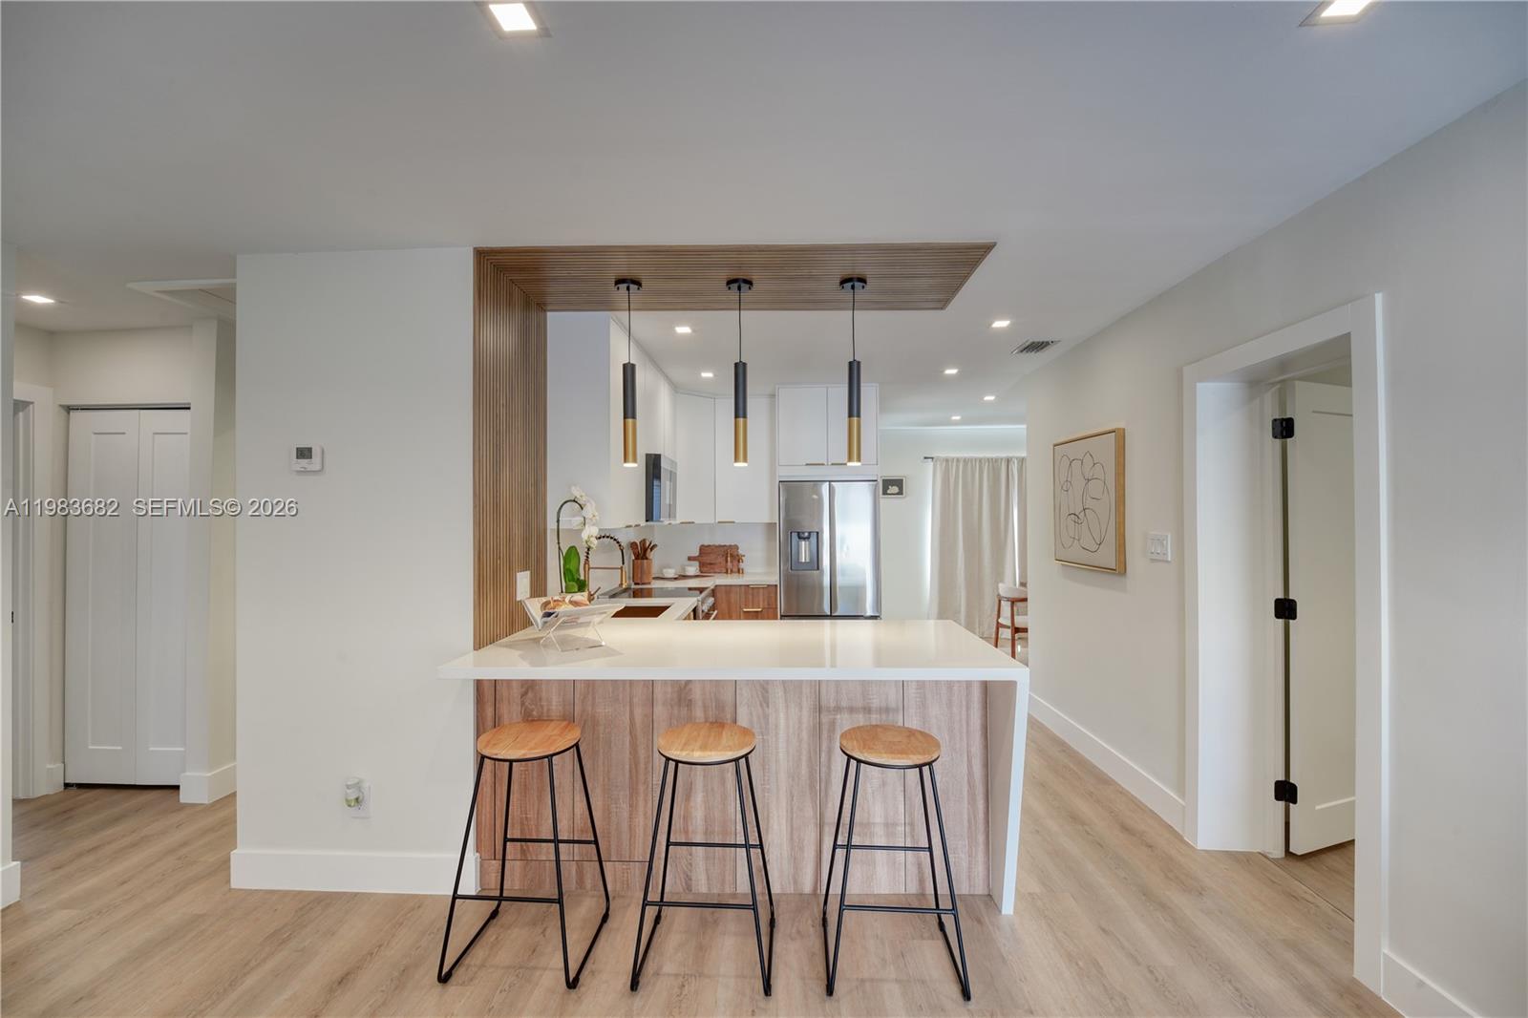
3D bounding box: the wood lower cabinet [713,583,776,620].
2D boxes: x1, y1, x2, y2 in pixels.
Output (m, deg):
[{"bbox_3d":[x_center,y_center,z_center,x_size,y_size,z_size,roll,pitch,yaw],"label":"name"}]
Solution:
[{"bbox_3d":[-0.135,1.052,5.073,0.509,0.870,0.600,0,-1,2],"label":"wood lower cabinet"}]

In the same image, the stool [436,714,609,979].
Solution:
[{"bbox_3d":[-0.778,1.111,1.986,0.432,0.687,0.358,0,0,5],"label":"stool"}]

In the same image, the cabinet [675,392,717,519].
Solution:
[{"bbox_3d":[-0.682,-0.405,5.038,0.400,1.055,0.400,0,-1,-41],"label":"cabinet"}]

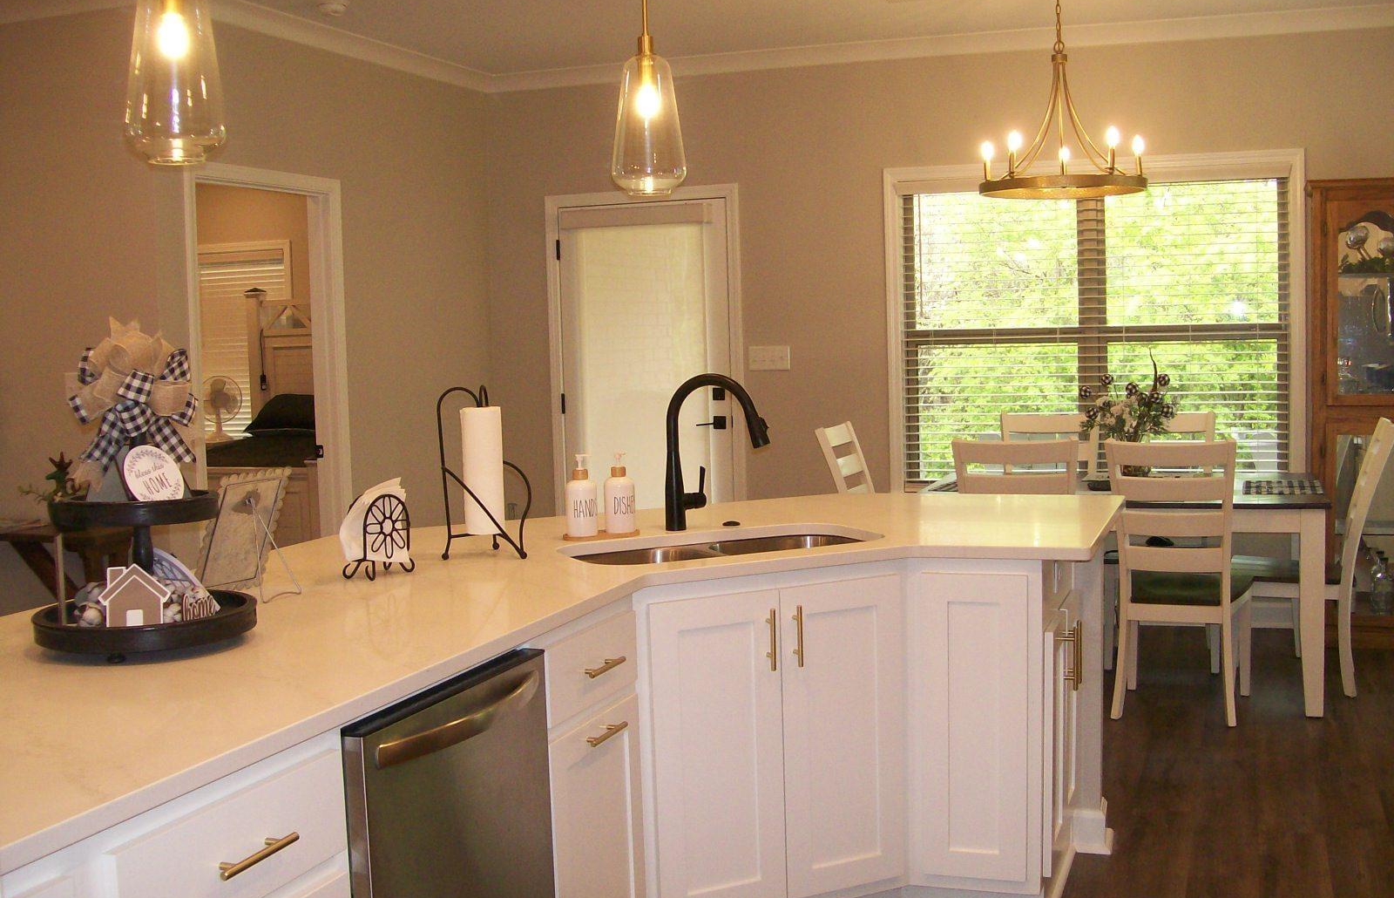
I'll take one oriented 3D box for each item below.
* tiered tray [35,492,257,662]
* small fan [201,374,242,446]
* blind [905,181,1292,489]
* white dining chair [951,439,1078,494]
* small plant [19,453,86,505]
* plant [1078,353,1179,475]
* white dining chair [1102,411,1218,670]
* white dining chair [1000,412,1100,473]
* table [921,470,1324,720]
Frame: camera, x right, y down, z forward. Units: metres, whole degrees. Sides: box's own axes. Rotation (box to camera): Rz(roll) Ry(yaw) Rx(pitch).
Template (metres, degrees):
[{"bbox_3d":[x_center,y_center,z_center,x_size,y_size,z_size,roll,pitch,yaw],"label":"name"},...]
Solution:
[{"bbox_3d":[-0.959,0.205,2.506,0.385,0.268,0.385,0,6,19],"label":"tiered tray"},{"bbox_3d":[-3.411,-0.280,10.355,0.340,0.490,0.230,-3,5,-22],"label":"small fan"},{"bbox_3d":[1.748,-0.533,6.504,1.700,1.340,0.070,0,6,19],"label":"blind"},{"bbox_3d":[1.207,0.440,5.280,0.460,1.000,0.610,0,5,20],"label":"white dining chair"},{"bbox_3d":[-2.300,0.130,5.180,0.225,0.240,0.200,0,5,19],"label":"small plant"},{"bbox_3d":[1.674,-0.112,5.623,0.380,0.501,0.370,0,6,19],"label":"plant"},{"bbox_3d":[1.912,0.364,5.943,0.460,1.000,0.610,0,5,20],"label":"white dining chair"},{"bbox_3d":[1.496,0.350,6.247,0.460,0.980,0.540,0,6,19],"label":"white dining chair"},{"bbox_3d":[1.626,0.517,5.596,1.480,0.755,0.930,0,6,19],"label":"table"}]

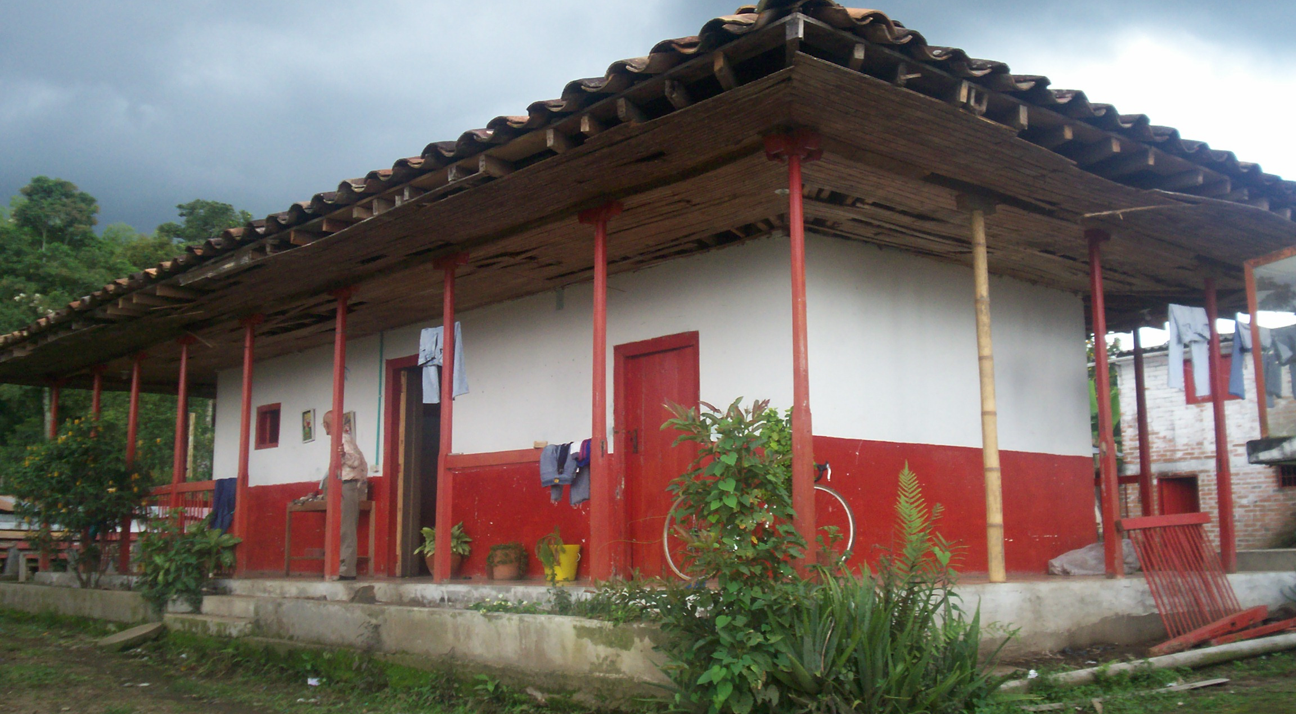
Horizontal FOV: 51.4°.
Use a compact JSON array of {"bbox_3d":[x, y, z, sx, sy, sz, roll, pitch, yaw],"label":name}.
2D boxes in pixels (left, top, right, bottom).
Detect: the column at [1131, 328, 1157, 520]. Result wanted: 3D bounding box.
[{"bbox_3d":[5.403,0.968,14.601,0.110,2.640,0.110,7,-11,-40],"label":"column"}]

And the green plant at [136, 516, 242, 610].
[{"bbox_3d":[-4.831,2.179,14.150,0.880,0.980,1.000,7,-11,-40],"label":"green plant"}]

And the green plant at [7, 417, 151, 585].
[{"bbox_3d":[-6.625,1.681,15.707,1.450,1.978,1.550,7,-11,-41],"label":"green plant"}]

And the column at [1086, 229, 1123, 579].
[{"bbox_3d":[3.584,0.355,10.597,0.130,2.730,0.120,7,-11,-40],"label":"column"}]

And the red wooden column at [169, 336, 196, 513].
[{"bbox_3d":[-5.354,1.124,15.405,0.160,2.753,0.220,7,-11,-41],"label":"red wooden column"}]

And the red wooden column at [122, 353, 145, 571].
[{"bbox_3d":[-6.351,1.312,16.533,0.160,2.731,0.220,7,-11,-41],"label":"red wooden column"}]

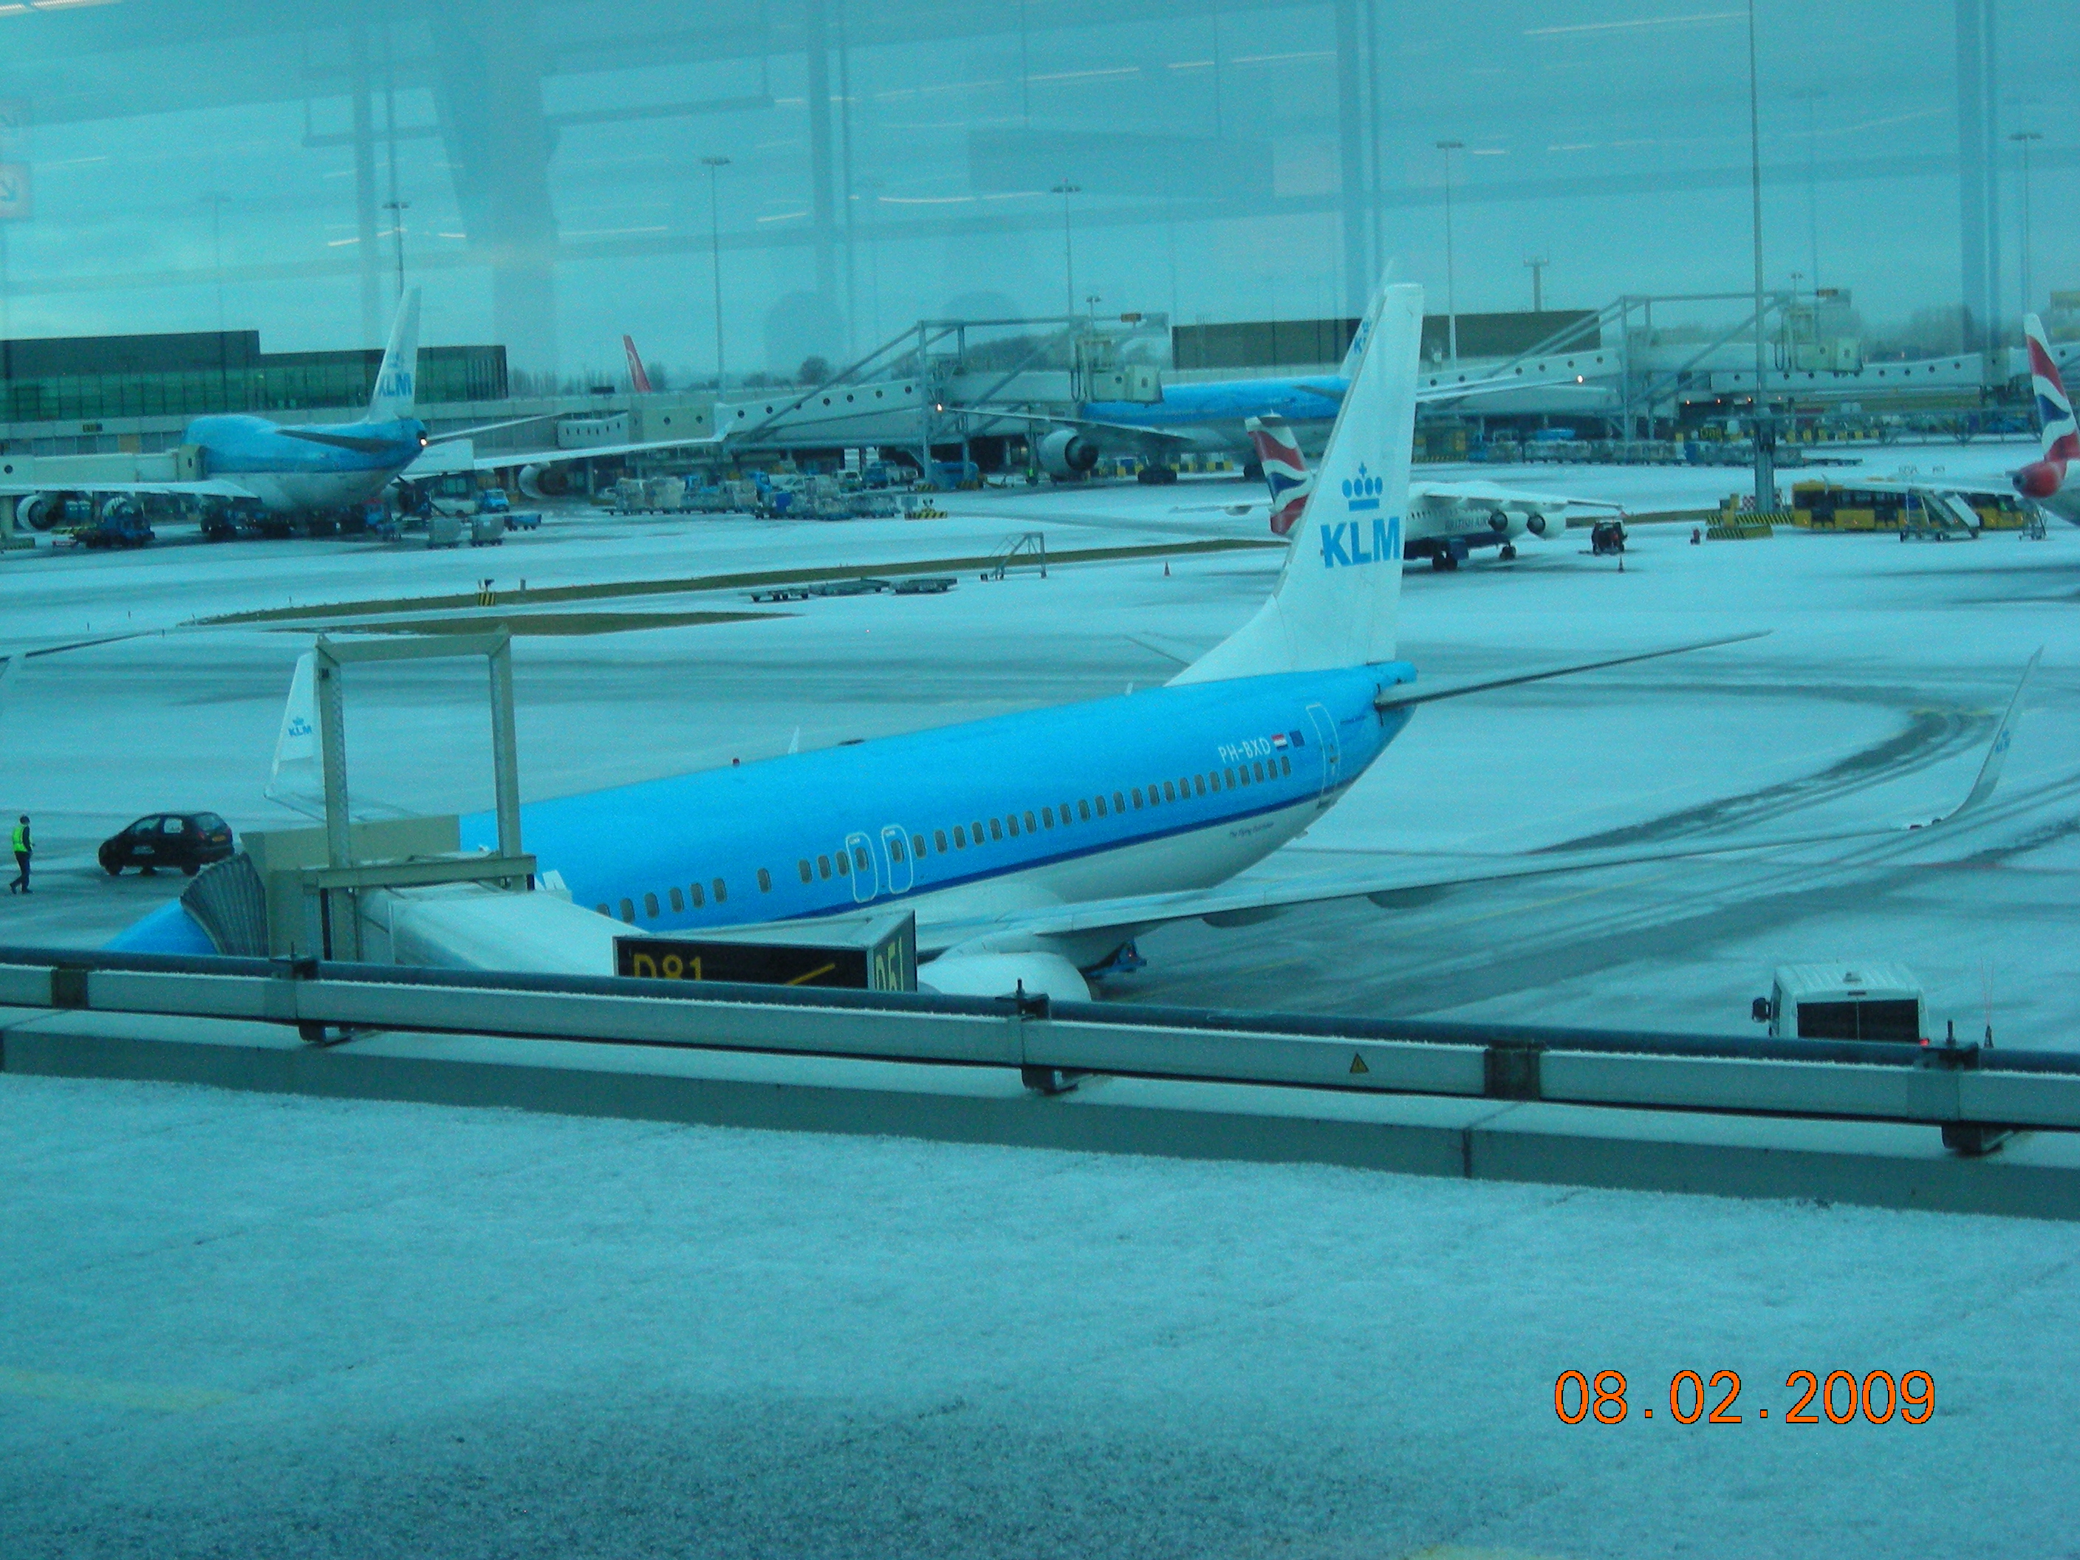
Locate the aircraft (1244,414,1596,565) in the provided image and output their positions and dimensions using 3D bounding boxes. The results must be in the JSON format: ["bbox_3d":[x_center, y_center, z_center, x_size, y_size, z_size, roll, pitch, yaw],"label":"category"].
[{"bbox_3d":[18.902,-15.080,240.505,26.300,8.600,30.800,1,6,31],"label":"aircraft"}]

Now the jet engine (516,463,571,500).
[{"bbox_3d":[-41.203,-24.748,384.000,2.800,2.850,5.200,-5,6,-25],"label":"jet engine"}]

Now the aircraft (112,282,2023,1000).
[{"bbox_3d":[-3.003,-1.286,75.604,35.800,12.500,39.400,1,7,34],"label":"aircraft"}]

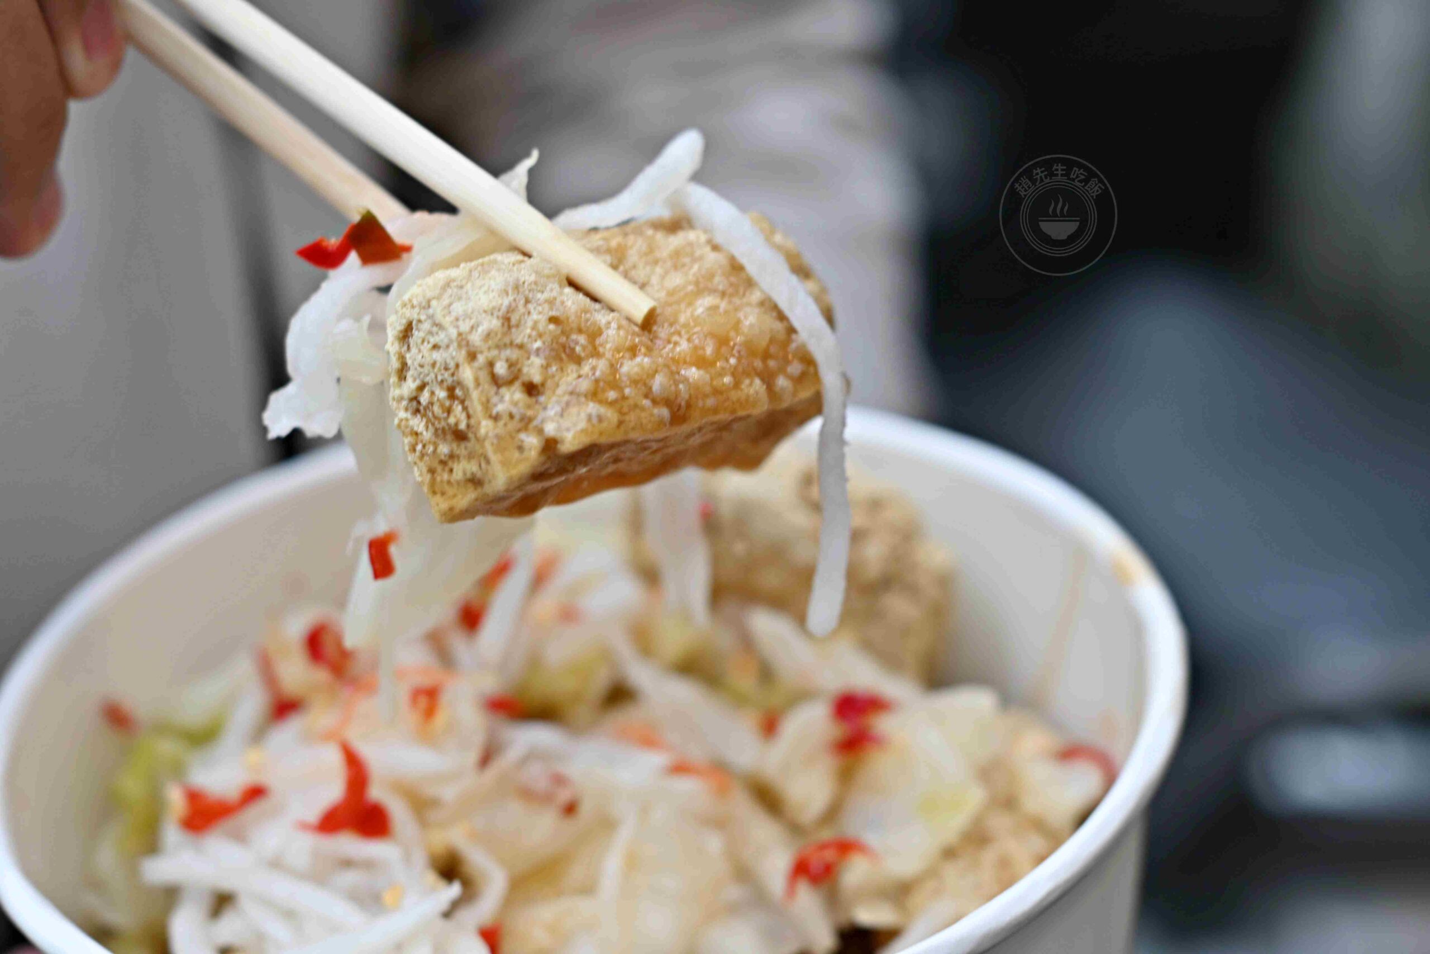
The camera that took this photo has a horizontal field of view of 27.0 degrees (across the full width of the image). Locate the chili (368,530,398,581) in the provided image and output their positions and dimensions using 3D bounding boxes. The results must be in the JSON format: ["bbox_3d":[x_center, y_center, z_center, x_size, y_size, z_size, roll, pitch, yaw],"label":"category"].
[{"bbox_3d":[-0.039,0.009,0.347,0.004,0.006,0.004,-2,26,0],"label":"chili"}]

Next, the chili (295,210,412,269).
[{"bbox_3d":[-0.042,-0.028,0.346,0.013,0.006,0.007,-2,26,0],"label":"chili"}]

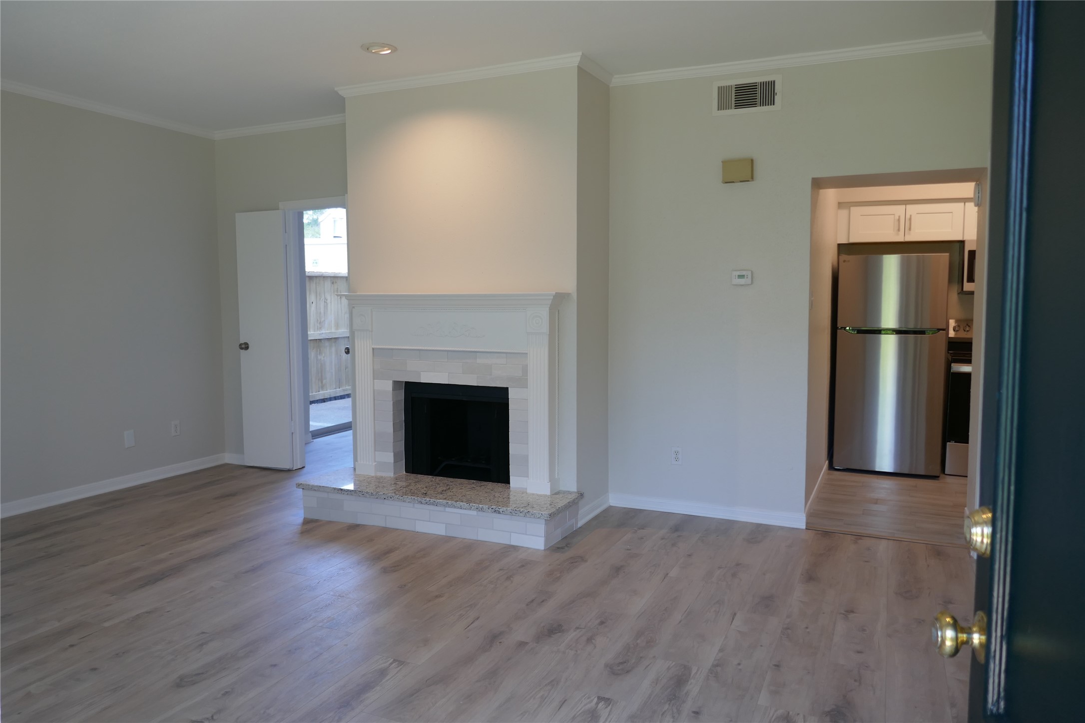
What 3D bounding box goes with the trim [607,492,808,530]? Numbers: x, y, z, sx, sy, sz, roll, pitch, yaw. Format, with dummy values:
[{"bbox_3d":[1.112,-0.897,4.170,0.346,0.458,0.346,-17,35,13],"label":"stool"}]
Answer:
[{"bbox_3d":[0.994,0.928,4.710,1.227,0.091,0.015,2,5,24],"label":"trim"}]

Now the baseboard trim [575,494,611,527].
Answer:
[{"bbox_3d":[0.329,0.931,4.707,0.015,0.091,0.564,2,5,24],"label":"baseboard trim"}]

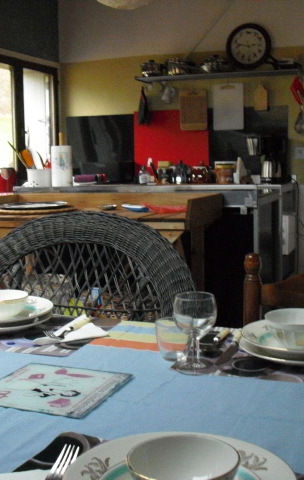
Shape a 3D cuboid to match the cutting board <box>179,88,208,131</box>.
[{"bbox_3d":[0.303,-0.938,4.800,0.203,0.297,0.018,2,8,20],"label":"cutting board"}]

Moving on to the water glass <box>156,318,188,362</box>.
[{"bbox_3d":[0.039,0.187,1.243,0.066,0.075,0.066,-1,7,0],"label":"water glass"}]

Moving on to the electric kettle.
[{"bbox_3d":[0.834,-0.492,4.647,0.145,0.175,0.130,2,8,20],"label":"electric kettle"}]

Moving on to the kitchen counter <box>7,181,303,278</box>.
[{"bbox_3d":[0.035,0.039,4.995,1.950,0.915,0.700,2,8,20],"label":"kitchen counter"}]

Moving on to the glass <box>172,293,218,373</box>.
[{"bbox_3d":[0.075,0.165,1.180,0.078,0.132,0.078,-1,7,0],"label":"glass"}]

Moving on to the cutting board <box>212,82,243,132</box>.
[{"bbox_3d":[0.579,-1.003,5.014,0.228,0.342,0.014,2,8,20],"label":"cutting board"}]

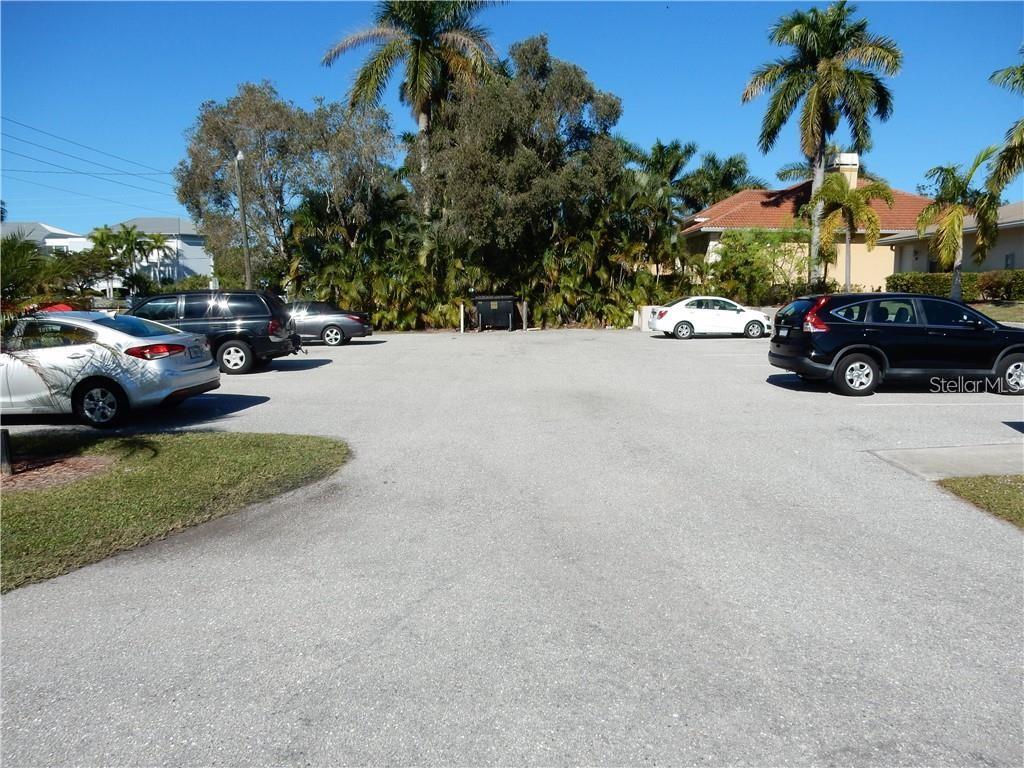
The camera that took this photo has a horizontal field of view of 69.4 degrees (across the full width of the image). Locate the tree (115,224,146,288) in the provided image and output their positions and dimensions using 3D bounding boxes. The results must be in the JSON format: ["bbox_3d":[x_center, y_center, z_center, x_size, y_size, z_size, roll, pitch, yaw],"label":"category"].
[{"bbox_3d":[-33.511,-10.424,65.207,3.000,7.144,3.000,0,7,0],"label":"tree"}]

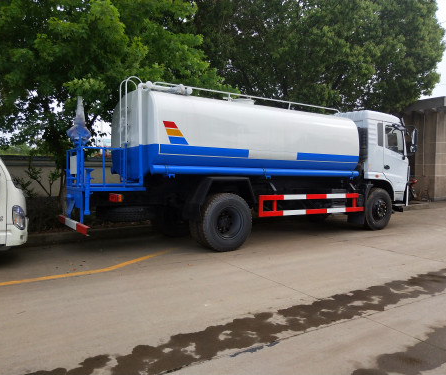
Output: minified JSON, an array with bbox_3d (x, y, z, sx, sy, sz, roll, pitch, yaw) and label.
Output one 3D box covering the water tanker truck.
[{"bbox_3d":[0.922,-0.455,8.503,8.600,3.120,2.600,-1,2,-34],"label":"water tanker truck"}]

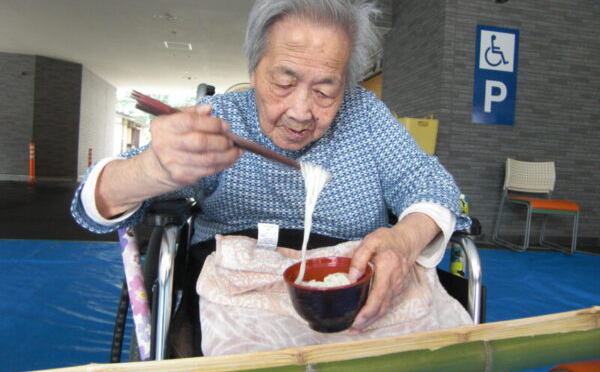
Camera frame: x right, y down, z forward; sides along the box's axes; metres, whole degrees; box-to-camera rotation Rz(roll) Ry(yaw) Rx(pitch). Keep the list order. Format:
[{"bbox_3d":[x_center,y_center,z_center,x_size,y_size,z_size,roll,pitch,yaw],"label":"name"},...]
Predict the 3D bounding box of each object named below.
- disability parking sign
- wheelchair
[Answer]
[{"bbox_3d":[1.897,-1.061,4.691,0.459,0.926,0.020,3,1,-12],"label":"disability parking sign"},{"bbox_3d":[0.003,0.223,0.926,0.620,0.870,1.000,3,1,-6],"label":"wheelchair"}]

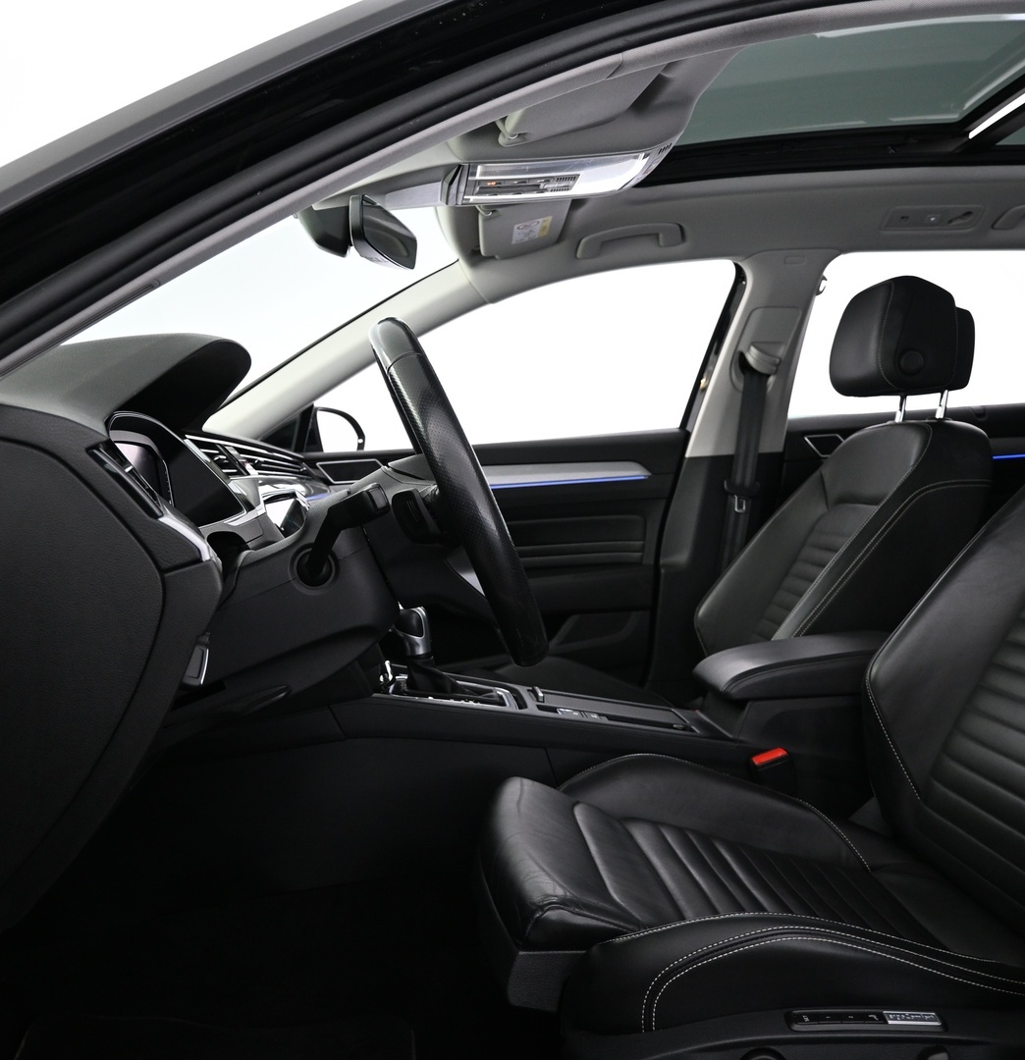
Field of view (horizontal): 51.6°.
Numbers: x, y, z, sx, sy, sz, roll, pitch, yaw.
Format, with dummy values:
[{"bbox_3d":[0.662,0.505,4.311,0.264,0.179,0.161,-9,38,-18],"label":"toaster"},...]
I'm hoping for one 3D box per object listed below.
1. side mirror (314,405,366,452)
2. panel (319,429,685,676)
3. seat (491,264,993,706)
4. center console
[{"bbox_3d":[-0.399,-0.198,2.358,0.140,0.150,0.220,1,3,9],"label":"side mirror"},{"bbox_3d":[-0.062,0.072,2.186,0.870,0.560,0.120,0,3,-5],"label":"panel"},{"bbox_3d":[0.327,-0.004,1.847,0.860,0.880,0.540,0,3,-5],"label":"seat"},{"bbox_3d":[0.169,0.252,1.477,0.800,0.300,0.250,0,3,-5],"label":"center console"}]

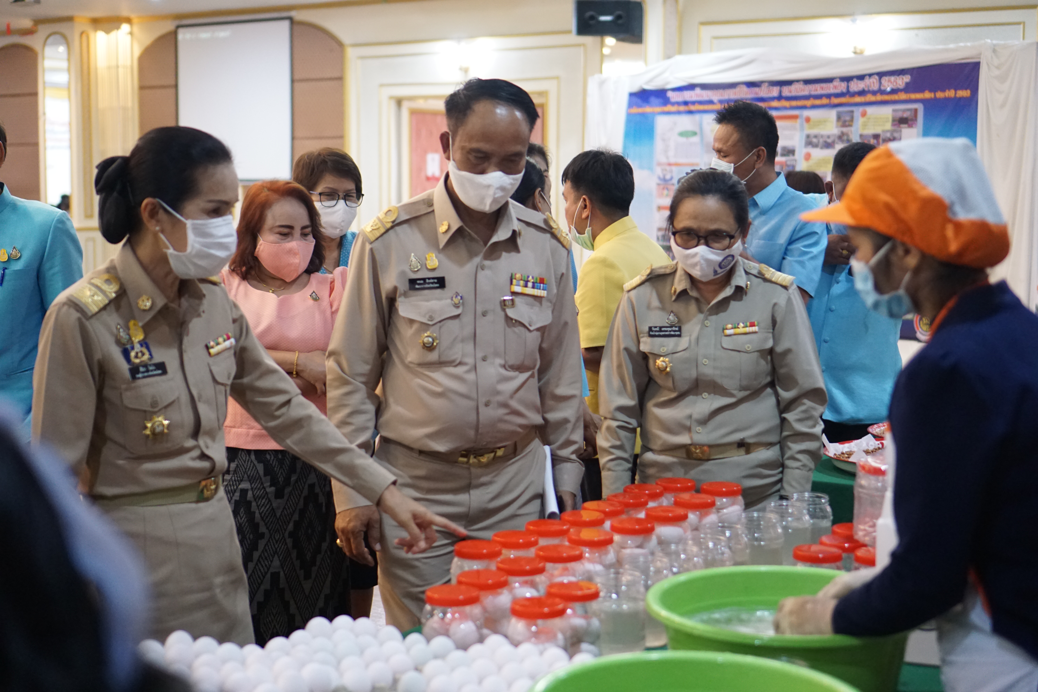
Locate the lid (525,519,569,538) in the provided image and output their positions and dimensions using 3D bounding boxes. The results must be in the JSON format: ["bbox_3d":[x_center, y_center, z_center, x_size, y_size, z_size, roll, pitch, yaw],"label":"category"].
[{"bbox_3d":[0.056,0.359,2.947,0.088,0.015,0.088,0,6,0],"label":"lid"}]

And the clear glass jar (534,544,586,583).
[{"bbox_3d":[0.072,0.431,2.713,0.101,0.128,0.101,0,7,0],"label":"clear glass jar"}]

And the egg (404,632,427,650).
[{"bbox_3d":[-0.167,0.491,2.421,0.043,0.056,0.043,0,7,0],"label":"egg"}]

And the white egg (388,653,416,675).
[{"bbox_3d":[-0.188,0.512,2.390,0.044,0.055,0.044,1,7,0],"label":"white egg"}]

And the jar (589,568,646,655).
[{"bbox_3d":[0.169,0.459,2.591,0.100,0.132,0.100,0,6,0],"label":"jar"}]

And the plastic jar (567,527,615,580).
[{"bbox_3d":[0.142,0.447,2.998,0.102,0.145,0.102,1,7,0],"label":"plastic jar"}]

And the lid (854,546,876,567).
[{"bbox_3d":[0.672,0.394,2.800,0.090,0.016,0.090,1,7,0],"label":"lid"}]

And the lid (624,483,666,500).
[{"bbox_3d":[0.268,0.313,3.214,0.086,0.015,0.086,0,7,0],"label":"lid"}]

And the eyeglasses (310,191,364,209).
[{"bbox_3d":[-0.521,-0.417,4.191,0.140,0.043,0.142,-3,14,-28],"label":"eyeglasses"}]

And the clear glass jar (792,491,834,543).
[{"bbox_3d":[0.634,0.397,3.274,0.097,0.142,0.097,0,6,0],"label":"clear glass jar"}]

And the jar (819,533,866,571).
[{"bbox_3d":[0.627,0.448,2.908,0.102,0.145,0.102,1,7,0],"label":"jar"}]

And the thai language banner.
[{"bbox_3d":[1.127,-0.644,6.620,0.020,1.086,2.349,-3,8,-31],"label":"thai language banner"}]

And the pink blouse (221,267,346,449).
[{"bbox_3d":[-0.584,0.030,3.680,0.420,0.470,0.280,-1,7,-11],"label":"pink blouse"}]

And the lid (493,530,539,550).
[{"bbox_3d":[-0.006,0.362,2.805,0.086,0.015,0.086,0,7,0],"label":"lid"}]

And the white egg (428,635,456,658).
[{"bbox_3d":[-0.123,0.490,2.400,0.043,0.056,0.043,0,6,0],"label":"white egg"}]

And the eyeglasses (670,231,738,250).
[{"bbox_3d":[0.414,-0.257,3.340,0.137,0.045,0.140,4,22,6],"label":"eyeglasses"}]

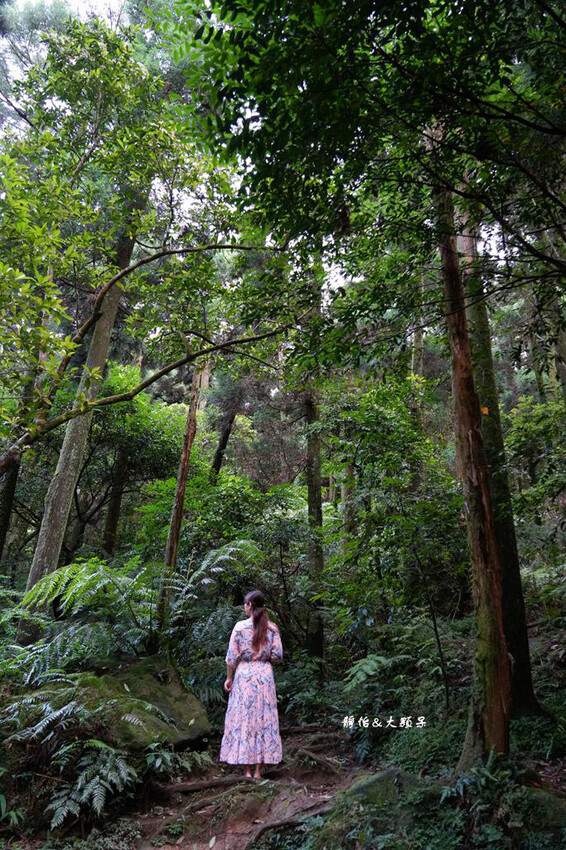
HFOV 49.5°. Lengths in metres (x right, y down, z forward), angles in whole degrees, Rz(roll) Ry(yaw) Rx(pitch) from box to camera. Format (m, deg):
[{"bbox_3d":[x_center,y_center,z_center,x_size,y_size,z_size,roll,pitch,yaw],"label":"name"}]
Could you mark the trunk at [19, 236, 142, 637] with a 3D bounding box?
[{"bbox_3d":[-2.772,-0.179,8.630,0.420,6.110,0.420,7,-17,2],"label":"trunk"}]

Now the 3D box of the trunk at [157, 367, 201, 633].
[{"bbox_3d":[-1.332,0.871,8.099,0.190,3.550,0.190,4,-17,1],"label":"trunk"}]

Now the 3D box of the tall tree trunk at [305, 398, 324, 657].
[{"bbox_3d":[0.483,1.422,9.499,0.270,4.160,0.270,1,-17,0],"label":"tall tree trunk"}]

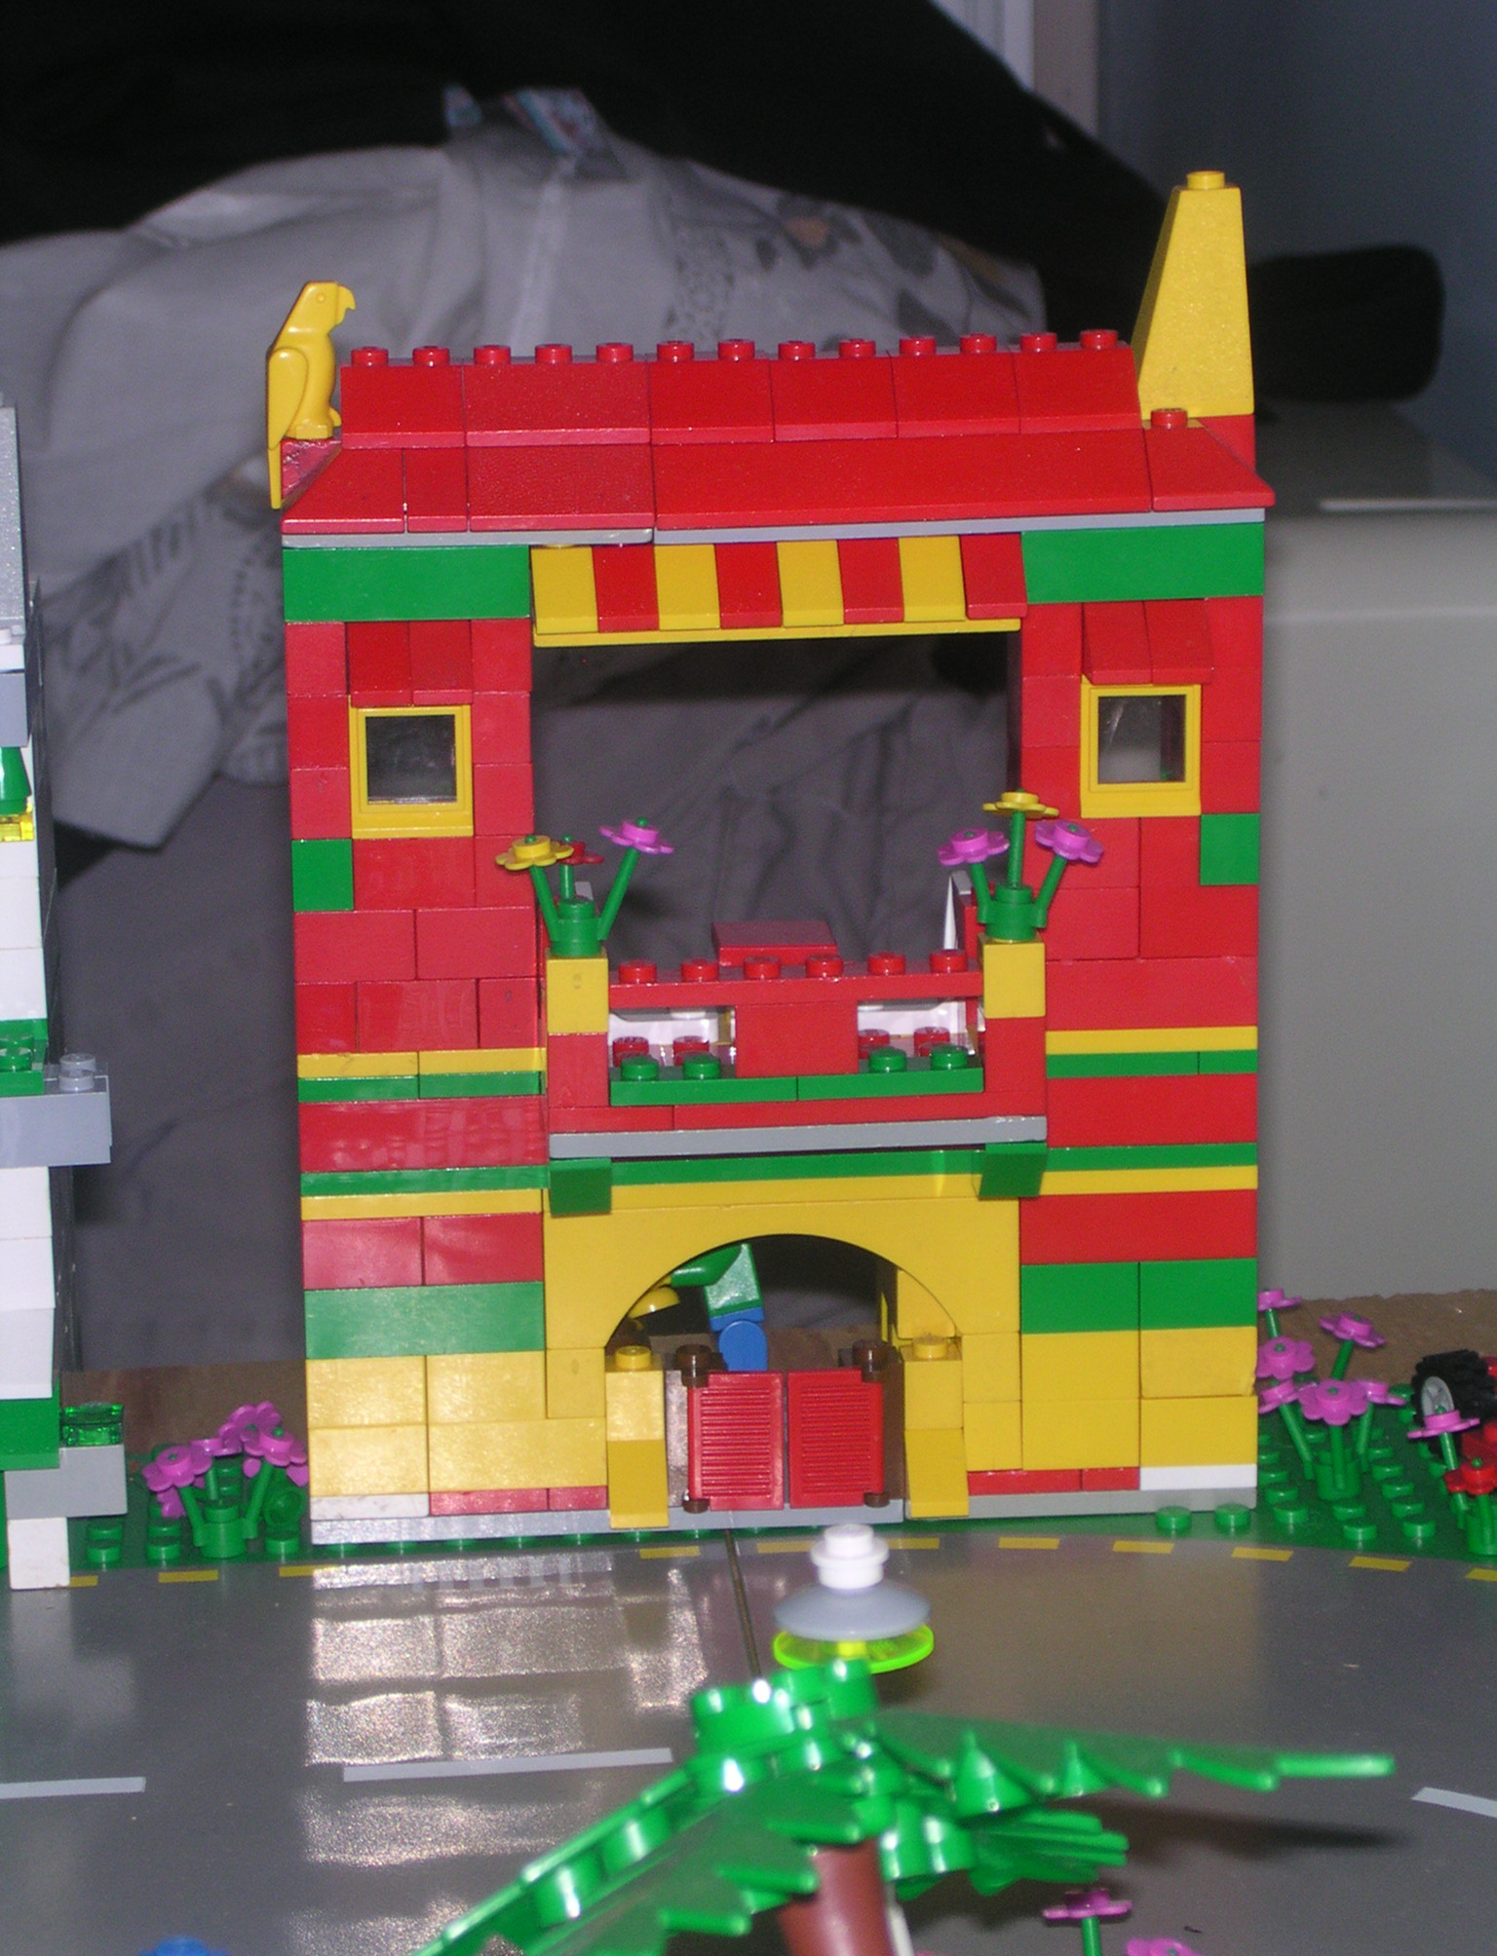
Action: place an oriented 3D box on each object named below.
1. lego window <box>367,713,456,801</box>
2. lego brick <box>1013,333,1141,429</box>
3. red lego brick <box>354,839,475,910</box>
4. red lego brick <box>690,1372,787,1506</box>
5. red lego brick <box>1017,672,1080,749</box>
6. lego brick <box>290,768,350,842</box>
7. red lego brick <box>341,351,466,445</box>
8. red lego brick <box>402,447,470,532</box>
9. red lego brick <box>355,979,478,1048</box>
[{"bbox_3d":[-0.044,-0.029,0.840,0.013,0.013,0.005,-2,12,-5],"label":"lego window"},{"bbox_3d":[0.042,-0.078,0.844,0.016,0.011,0.016,-2,12,-5],"label":"lego brick"},{"bbox_3d":[-0.044,-0.015,0.845,0.016,0.010,0.011,-2,12,-4],"label":"red lego brick"},{"bbox_3d":[-0.002,0.062,0.859,0.013,0.019,0.004,-2,13,-5],"label":"red lego brick"},{"bbox_3d":[0.039,-0.036,0.848,0.008,0.010,0.011,-2,12,-5],"label":"red lego brick"},{"bbox_3d":[-0.056,-0.024,0.840,0.008,0.010,0.009,-2,12,-5],"label":"lego brick"},{"bbox_3d":[-0.045,-0.076,0.833,0.016,0.011,0.016,-2,13,-5],"label":"red lego brick"},{"bbox_3d":[-0.040,-0.064,0.827,0.008,0.010,0.015,-2,13,-5],"label":"red lego brick"},{"bbox_3d":[-0.044,0.004,0.848,0.016,0.010,0.009,-2,12,-5],"label":"red lego brick"}]

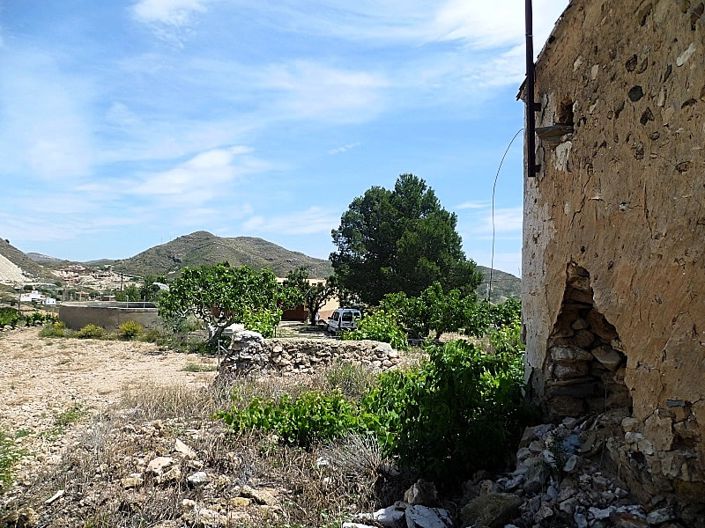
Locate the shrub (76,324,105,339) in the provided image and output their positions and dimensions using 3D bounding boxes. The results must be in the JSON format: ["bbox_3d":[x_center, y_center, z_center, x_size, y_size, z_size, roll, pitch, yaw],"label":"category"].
[{"bbox_3d":[-13.100,3.400,28.500,1.400,0.750,1.200,0,-3,0],"label":"shrub"}]

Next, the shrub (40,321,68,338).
[{"bbox_3d":[-14.900,3.275,28.500,1.400,0.900,1.250,0,-3,0],"label":"shrub"}]

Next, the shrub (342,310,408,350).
[{"bbox_3d":[0.928,2.683,23.000,2.660,1.610,2.300,0,-3,0],"label":"shrub"}]

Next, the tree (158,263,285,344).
[{"bbox_3d":[-6.183,1.790,26.500,5.670,3.720,5.300,0,-3,0],"label":"tree"}]

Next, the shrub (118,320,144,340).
[{"bbox_3d":[-10.856,3.267,28.000,1.280,0.980,1.150,0,-3,0],"label":"shrub"}]

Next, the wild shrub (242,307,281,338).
[{"bbox_3d":[-4.071,2.617,25.500,1.700,1.430,1.500,0,-3,0],"label":"wild shrub"}]

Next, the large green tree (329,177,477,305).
[{"bbox_3d":[4.463,-1.305,48.000,12.630,12.460,12.000,0,-3,0],"label":"large green tree"}]

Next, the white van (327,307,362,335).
[{"bbox_3d":[-0.612,4.208,41.500,1.700,1.820,4.100,1,-3,-12],"label":"white van"}]

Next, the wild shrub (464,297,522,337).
[{"bbox_3d":[6.726,2.487,27.000,2.840,1.890,2.500,0,-3,0],"label":"wild shrub"}]

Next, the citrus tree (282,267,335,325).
[{"bbox_3d":[-3.747,2.695,48.000,4.630,4.970,4.400,0,-3,0],"label":"citrus tree"}]

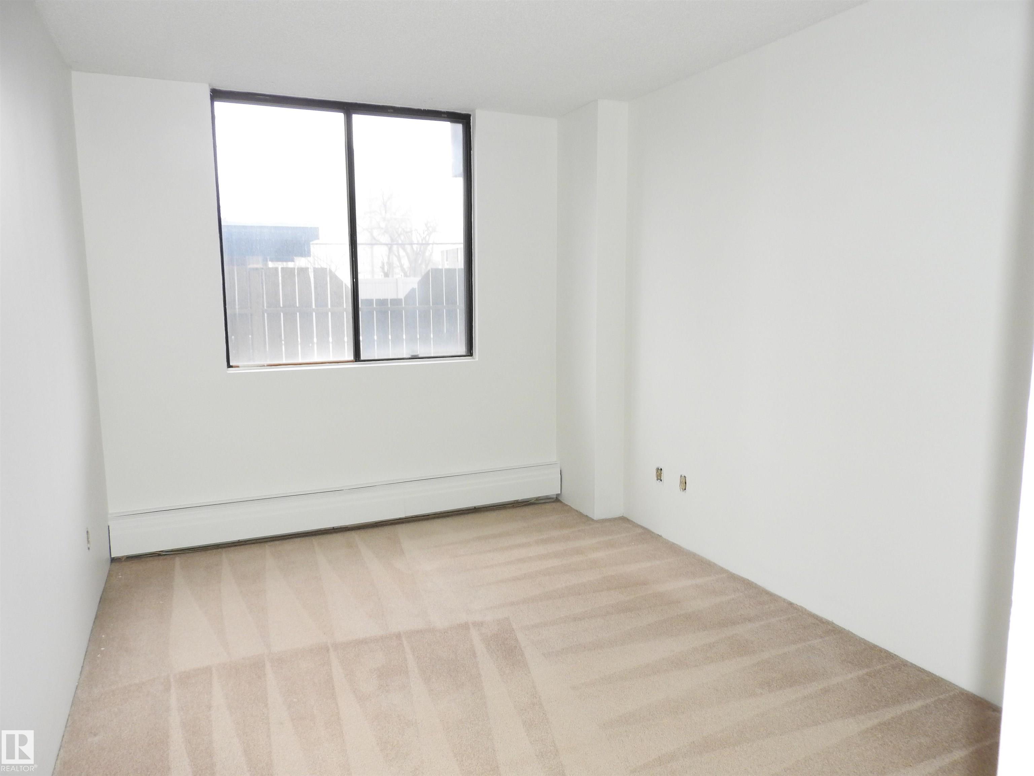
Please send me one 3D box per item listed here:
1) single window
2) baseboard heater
[{"bbox_3d":[-0.943,-0.875,4.120,1.425,1.445,0.090,-4,9,-24],"label":"single window"},{"bbox_3d":[-0.901,0.675,4.184,2.580,0.217,0.070,-4,9,-24],"label":"baseboard heater"}]

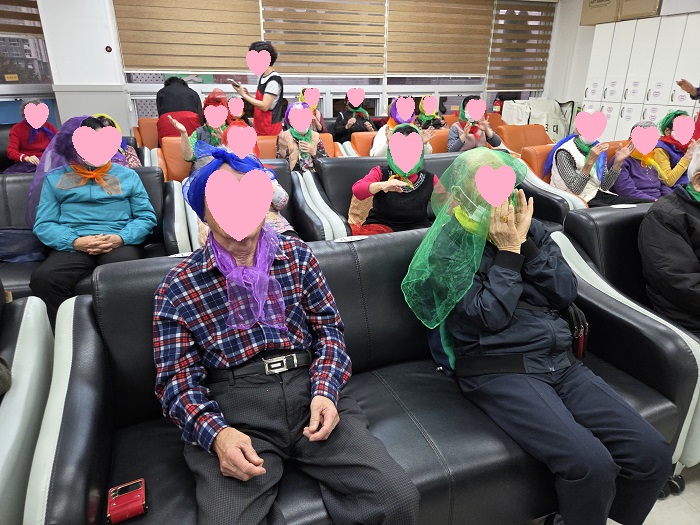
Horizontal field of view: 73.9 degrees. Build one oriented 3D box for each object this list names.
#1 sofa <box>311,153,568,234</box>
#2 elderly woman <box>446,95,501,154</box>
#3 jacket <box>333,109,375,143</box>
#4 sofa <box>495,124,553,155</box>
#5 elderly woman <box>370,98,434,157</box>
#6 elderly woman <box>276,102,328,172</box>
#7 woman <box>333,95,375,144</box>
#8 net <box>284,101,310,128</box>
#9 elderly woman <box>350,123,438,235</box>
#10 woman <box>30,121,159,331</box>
[{"bbox_3d":[0.595,-0.283,3.093,1.677,0.772,0.740,-7,22,-19],"label":"sofa"},{"bbox_3d":[1.333,-1.086,4.727,0.520,1.125,0.700,-9,23,-24],"label":"elderly woman"},{"bbox_3d":[0.077,-1.722,6.126,0.500,0.580,0.340,-7,22,-19],"label":"jacket"},{"bbox_3d":[2.245,-1.277,5.769,0.800,0.772,0.740,-7,22,-19],"label":"sofa"},{"bbox_3d":[0.571,-0.967,4.408,0.520,1.116,0.700,-7,22,-19],"label":"elderly woman"},{"bbox_3d":[-0.352,-0.831,4.087,0.500,1.075,0.700,-9,23,-24],"label":"elderly woman"},{"bbox_3d":[0.125,-1.567,5.976,0.500,1.130,0.700,-7,22,-19],"label":"woman"},{"bbox_3d":[-0.454,-1.303,4.096,0.220,0.250,0.240,-11,24,-29],"label":"net"},{"bbox_3d":[0.367,-0.291,2.769,0.540,1.002,0.700,-7,22,-19],"label":"elderly woman"},{"bbox_3d":[-1.203,-0.117,2.202,0.580,1.053,0.700,-7,22,-19],"label":"woman"}]

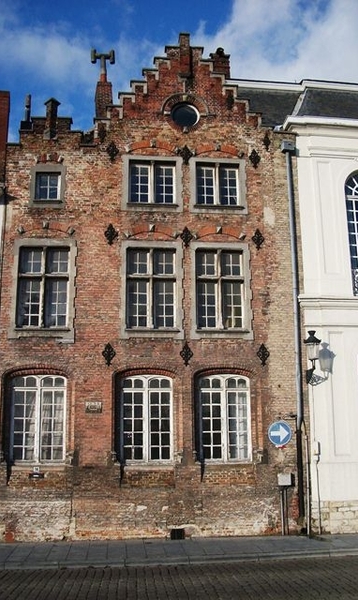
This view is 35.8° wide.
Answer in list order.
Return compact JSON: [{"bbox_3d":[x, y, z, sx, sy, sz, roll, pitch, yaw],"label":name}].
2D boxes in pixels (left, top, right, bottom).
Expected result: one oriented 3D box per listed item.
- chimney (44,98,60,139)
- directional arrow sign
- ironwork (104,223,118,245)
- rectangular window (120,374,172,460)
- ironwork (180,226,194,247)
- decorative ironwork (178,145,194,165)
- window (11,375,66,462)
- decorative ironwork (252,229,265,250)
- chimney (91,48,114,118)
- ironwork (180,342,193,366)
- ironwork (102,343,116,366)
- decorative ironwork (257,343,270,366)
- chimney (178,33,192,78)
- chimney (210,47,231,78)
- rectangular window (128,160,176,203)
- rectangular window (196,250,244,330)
[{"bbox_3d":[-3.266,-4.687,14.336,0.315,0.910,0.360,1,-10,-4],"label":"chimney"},{"bbox_3d":[2.339,3.085,12.809,0.568,0.577,0.040,1,-11,-5],"label":"directional arrow sign"},{"bbox_3d":[-1.684,-1.660,13.844,0.332,0.544,0.060,1,-10,-4],"label":"ironwork"},{"bbox_3d":[-0.783,2.857,13.302,1.241,2.052,0.150,1,-11,-7],"label":"rectangular window"},{"bbox_3d":[0.204,-1.575,13.995,0.343,0.538,0.060,1,-11,-7],"label":"ironwork"},{"bbox_3d":[0.193,-3.653,14.022,0.393,0.541,0.060,1,-11,-5],"label":"decorative ironwork"},{"bbox_3d":[-3.192,2.713,12.724,1.177,1.987,0.130,1,-11,-5],"label":"window"},{"bbox_3d":[1.973,-1.491,13.774,0.305,0.559,0.060,1,-11,-5],"label":"decorative ironwork"},{"bbox_3d":[-2.288,-6.375,16.665,0.620,2.164,0.600,1,-10,-4],"label":"chimney"},{"bbox_3d":[0.182,1.322,13.458,0.286,0.575,0.060,1,-10,-4],"label":"ironwork"},{"bbox_3d":[-1.616,1.278,12.910,0.323,0.541,0.060,1,-11,-5],"label":"ironwork"},{"bbox_3d":[2.014,1.311,13.241,0.332,0.555,0.060,1,-11,-5],"label":"decorative ironwork"},{"bbox_3d":[0.171,-6.516,14.792,0.347,1.106,0.340,1,-10,-4],"label":"chimney"},{"bbox_3d":[1.387,-8.018,19.387,0.666,1.341,0.650,1,-11,-7],"label":"chimney"},{"bbox_3d":[-0.704,-3.026,14.289,1.166,1.099,0.160,1,-10,-4],"label":"rectangular window"},{"bbox_3d":[1.033,-0.242,13.928,1.169,1.998,0.160,1,-10,-4],"label":"rectangular window"}]

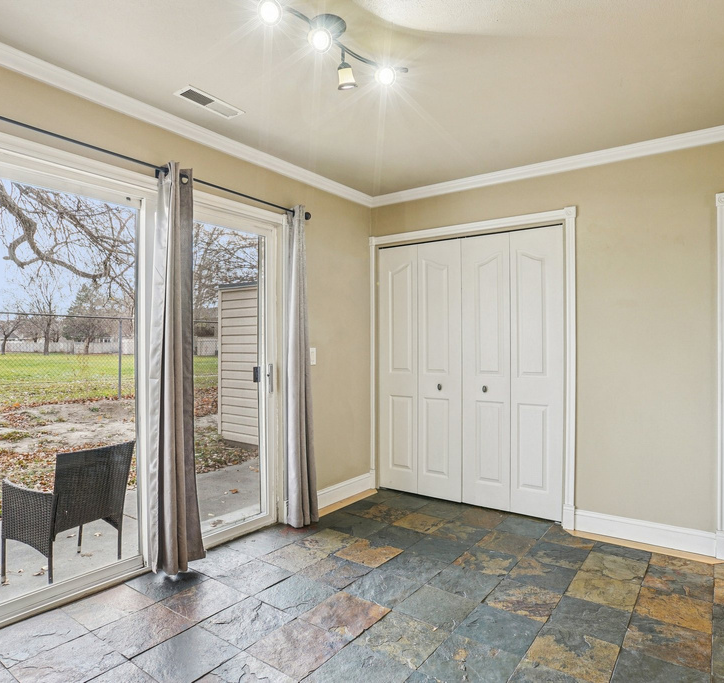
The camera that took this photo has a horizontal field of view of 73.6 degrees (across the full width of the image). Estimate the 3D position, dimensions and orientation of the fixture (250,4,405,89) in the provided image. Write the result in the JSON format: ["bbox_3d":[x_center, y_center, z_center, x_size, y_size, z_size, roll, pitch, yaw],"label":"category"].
[{"bbox_3d":[-0.128,-1.126,1.905,0.738,0.210,0.195,0,-1,-34],"label":"fixture"}]

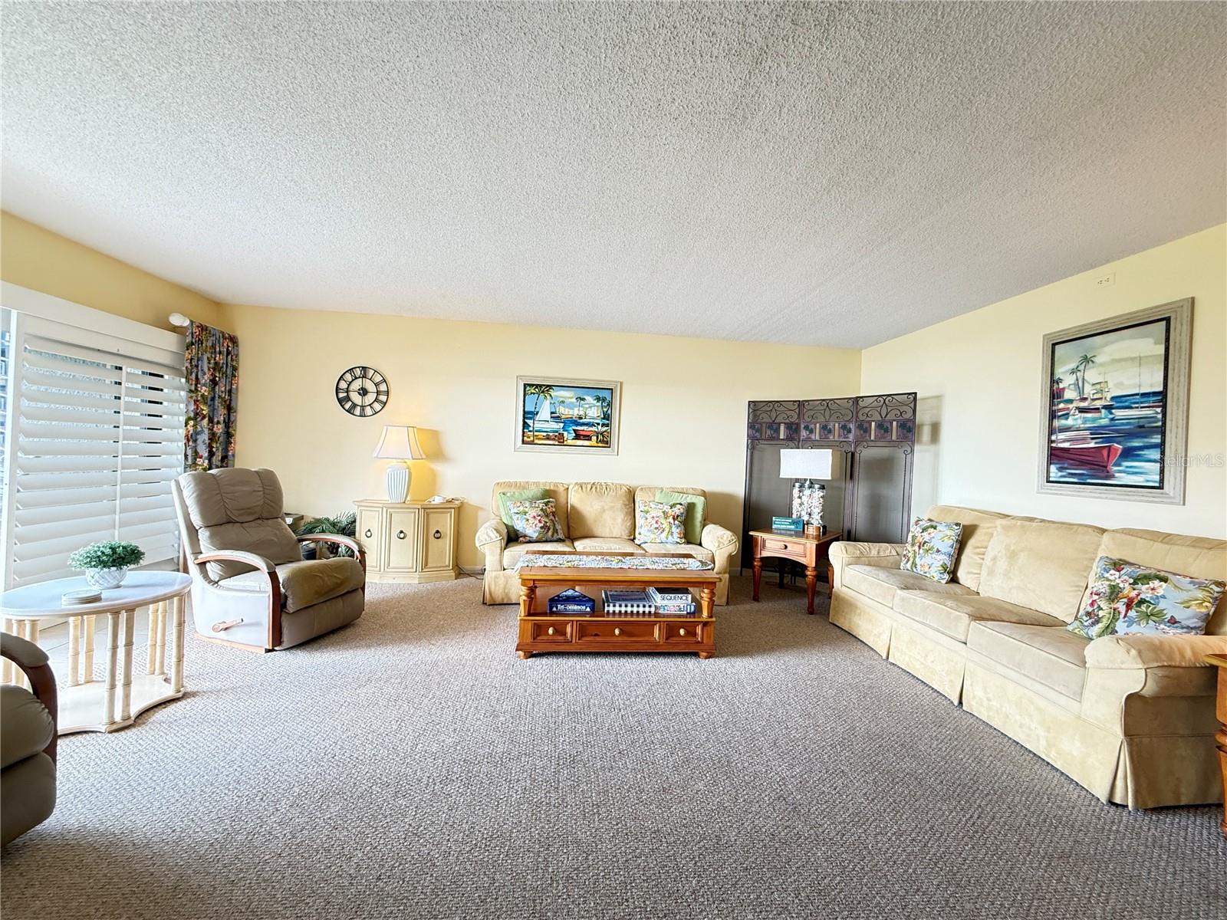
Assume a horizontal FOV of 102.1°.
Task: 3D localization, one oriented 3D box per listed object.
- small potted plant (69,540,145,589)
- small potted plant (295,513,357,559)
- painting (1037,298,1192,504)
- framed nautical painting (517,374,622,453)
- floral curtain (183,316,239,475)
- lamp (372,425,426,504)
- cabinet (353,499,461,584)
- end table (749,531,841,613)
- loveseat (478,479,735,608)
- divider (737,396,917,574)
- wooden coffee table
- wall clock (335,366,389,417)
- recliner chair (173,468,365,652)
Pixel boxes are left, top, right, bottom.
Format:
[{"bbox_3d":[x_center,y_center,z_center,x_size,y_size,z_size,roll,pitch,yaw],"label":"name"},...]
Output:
[{"bbox_3d":[-2.311,0.478,2.268,0.255,0.190,0.255,2,0,-6],"label":"small potted plant"},{"bbox_3d":[-2.567,0.764,4.432,0.530,0.580,0.460,2,1,-5],"label":"small potted plant"},{"bbox_3d":[2.864,-0.297,2.884,0.033,1.042,0.768,2,0,-6],"label":"painting"},{"bbox_3d":[-0.447,-0.433,4.923,1.020,0.745,0.040,2,1,-5],"label":"framed nautical painting"},{"bbox_3d":[-3.508,-0.058,4.307,0.130,2.130,0.560,2,1,-5],"label":"floral curtain"},{"bbox_3d":[-1.937,0.041,4.508,0.350,0.700,0.340,2,1,-5],"label":"lamp"},{"bbox_3d":[-1.896,0.740,4.590,0.970,0.700,0.450,2,1,-5],"label":"cabinet"},{"bbox_3d":[1.619,0.943,4.402,0.585,0.589,0.727,3,1,39],"label":"end table"},{"bbox_3d":[-0.063,0.694,4.437,2.150,0.940,0.920,2,0,-6],"label":"loveseat"},{"bbox_3d":[1.950,0.335,4.640,1.540,1.815,0.164,3,0,45],"label":"divider"},{"bbox_3d":[0.006,0.922,3.229,1.200,0.505,0.650,2,0,-6],"label":"wooden coffee table"},{"bbox_3d":[-2.332,-0.633,4.623,0.471,0.471,0.040,2,0,-6],"label":"wall clock"},{"bbox_3d":[-2.269,0.578,3.323,0.960,1.030,0.730,3,1,20],"label":"recliner chair"}]

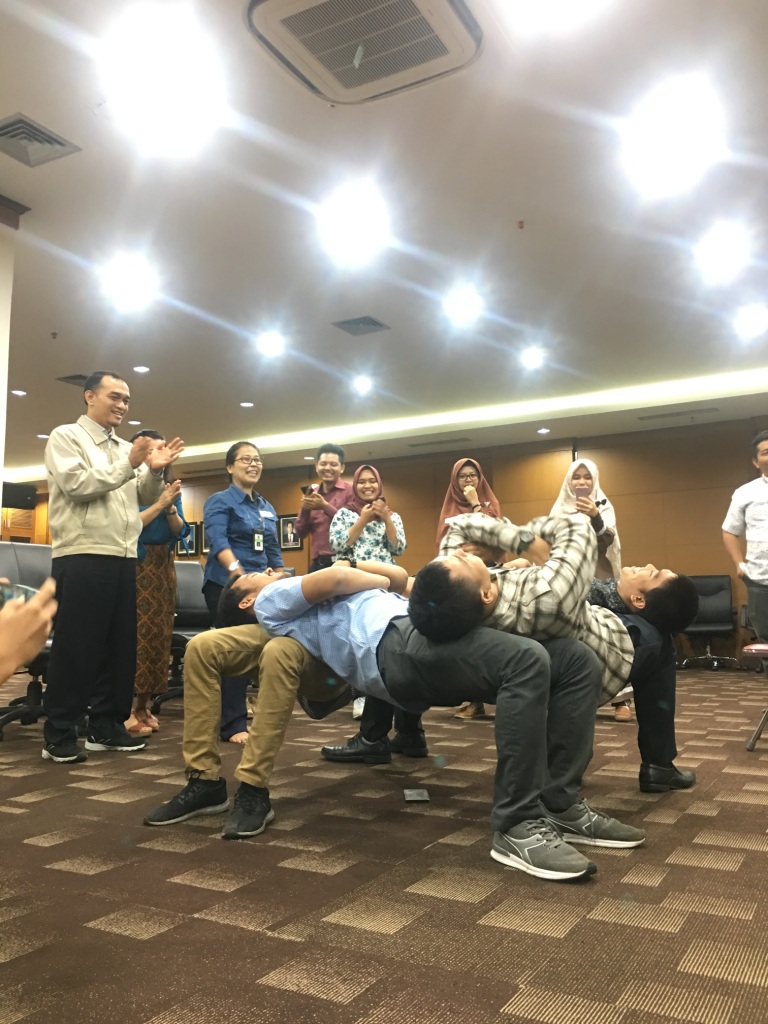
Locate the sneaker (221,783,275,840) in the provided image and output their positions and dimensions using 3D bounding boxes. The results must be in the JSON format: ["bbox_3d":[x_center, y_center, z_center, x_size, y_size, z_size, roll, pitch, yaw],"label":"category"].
[{"bbox_3d":[-0.399,0.866,2.513,0.105,0.115,0.280,-3,-7,17],"label":"sneaker"}]

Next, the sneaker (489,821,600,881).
[{"bbox_3d":[0.366,0.772,2.004,0.110,0.115,0.298,5,-9,-38],"label":"sneaker"}]

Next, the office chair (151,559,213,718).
[{"bbox_3d":[-1.321,0.788,5.529,0.640,0.950,0.640,2,-7,-18],"label":"office chair"}]

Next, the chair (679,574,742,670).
[{"bbox_3d":[3.395,1.151,9.004,0.660,0.970,0.650,-4,-7,24],"label":"chair"}]

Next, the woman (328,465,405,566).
[{"bbox_3d":[-0.093,0.457,5.031,0.460,1.490,0.340,0,-7,-5],"label":"woman"}]

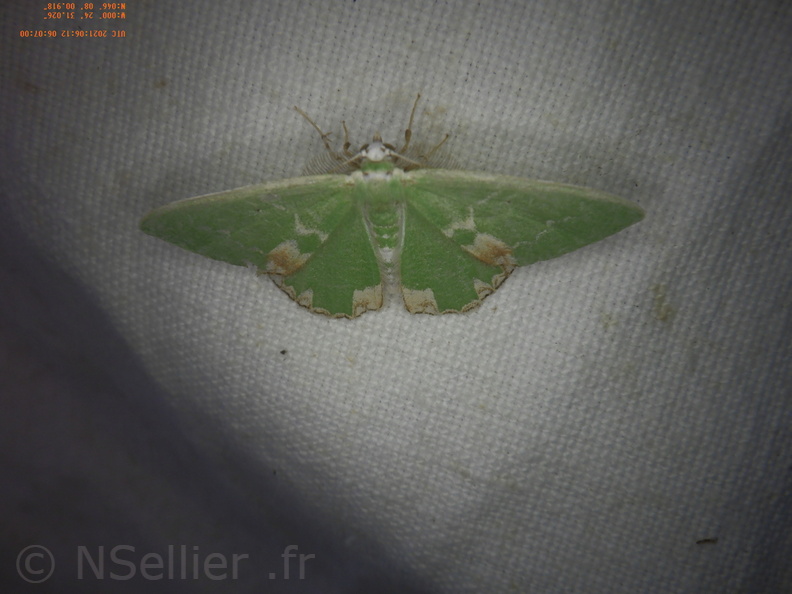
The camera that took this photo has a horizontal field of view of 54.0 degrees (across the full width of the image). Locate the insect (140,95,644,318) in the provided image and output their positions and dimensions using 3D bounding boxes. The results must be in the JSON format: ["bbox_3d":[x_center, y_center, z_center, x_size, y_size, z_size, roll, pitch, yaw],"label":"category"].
[{"bbox_3d":[0.000,-0.005,0.046,0.030,0.004,0.013,-2,98,5],"label":"insect"}]

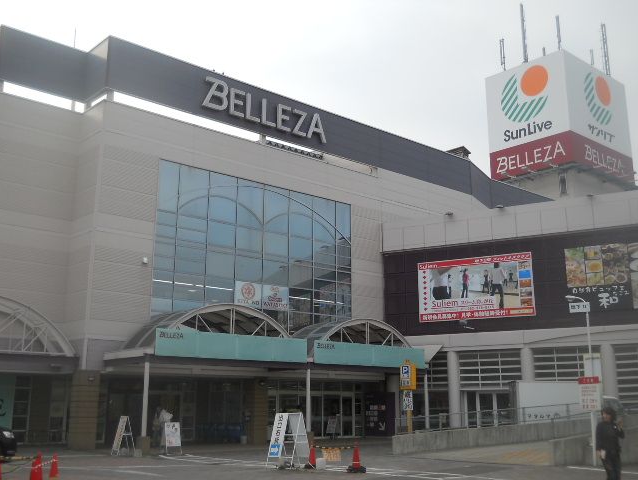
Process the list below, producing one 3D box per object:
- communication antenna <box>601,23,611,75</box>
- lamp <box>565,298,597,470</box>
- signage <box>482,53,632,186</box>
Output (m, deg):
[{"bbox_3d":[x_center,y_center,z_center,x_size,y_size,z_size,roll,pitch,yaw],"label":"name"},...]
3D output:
[{"bbox_3d":[24.438,-16.225,64.490,0.400,4.787,0.400,11,-16,-41],"label":"communication antenna"},{"bbox_3d":[7.138,3.829,20.841,0.680,4.595,0.200,-5,-14,22],"label":"lamp"},{"bbox_3d":[23.585,-10.561,74.163,11.604,10.503,8.434,11,-17,-41],"label":"signage"}]

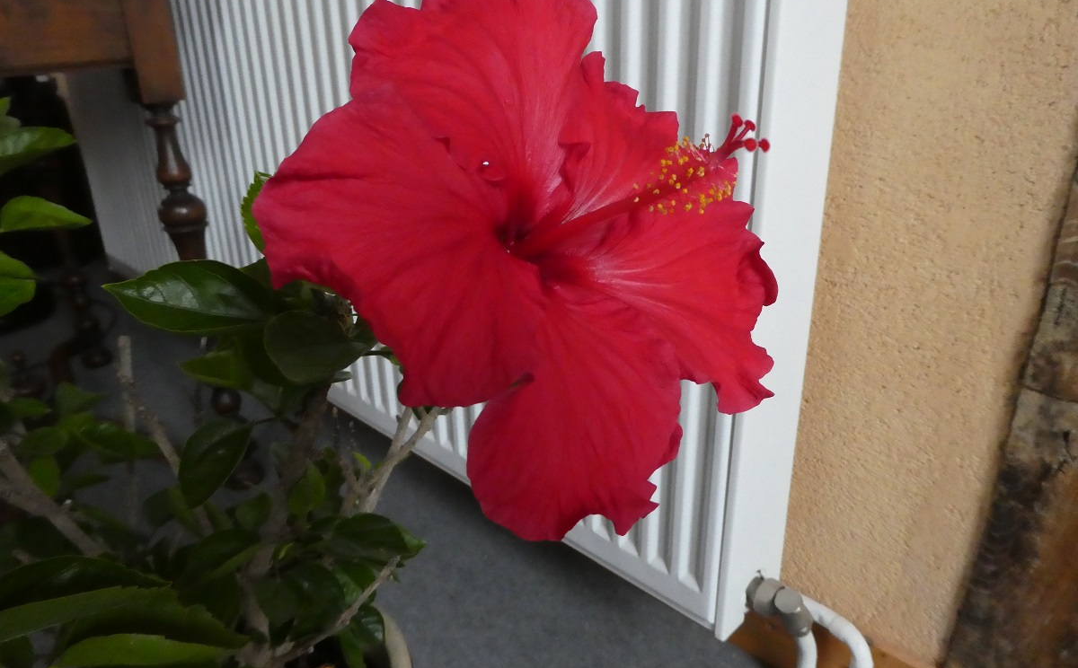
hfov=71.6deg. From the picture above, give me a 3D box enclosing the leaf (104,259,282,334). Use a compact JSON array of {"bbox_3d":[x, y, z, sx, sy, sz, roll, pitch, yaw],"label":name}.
[{"bbox_3d":[-0.130,-0.014,0.280,0.064,0.010,0.036,11,27,-6],"label":"leaf"}]

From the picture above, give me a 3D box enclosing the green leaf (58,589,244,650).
[{"bbox_3d":[-0.161,0.119,0.310,0.074,0.014,0.030,3,36,-12],"label":"green leaf"}]

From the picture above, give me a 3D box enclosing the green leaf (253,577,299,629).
[{"bbox_3d":[-0.135,0.139,0.385,0.025,0.008,0.030,-10,62,-12],"label":"green leaf"}]

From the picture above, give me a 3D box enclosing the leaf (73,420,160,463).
[{"bbox_3d":[-0.271,0.070,0.480,0.050,0.020,0.020,-14,24,-30],"label":"leaf"}]

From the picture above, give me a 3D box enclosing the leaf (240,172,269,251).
[{"bbox_3d":[-0.134,-0.057,0.360,0.027,0.046,0.016,-9,22,-19],"label":"leaf"}]

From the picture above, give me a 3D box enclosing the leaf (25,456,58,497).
[{"bbox_3d":[-0.319,0.091,0.480,0.021,0.025,0.012,-16,25,-35],"label":"leaf"}]

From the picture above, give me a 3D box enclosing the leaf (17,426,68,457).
[{"bbox_3d":[-0.306,0.066,0.460,0.030,0.008,0.021,-13,46,-12],"label":"leaf"}]

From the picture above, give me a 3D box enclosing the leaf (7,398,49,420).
[{"bbox_3d":[-0.315,0.046,0.460,0.027,0.006,0.018,6,41,12],"label":"leaf"}]

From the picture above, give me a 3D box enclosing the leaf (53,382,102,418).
[{"bbox_3d":[-0.289,0.042,0.470,0.029,0.009,0.022,-3,53,12],"label":"leaf"}]

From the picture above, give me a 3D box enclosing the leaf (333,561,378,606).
[{"bbox_3d":[-0.101,0.136,0.410,0.027,0.026,0.018,-7,21,-16],"label":"leaf"}]

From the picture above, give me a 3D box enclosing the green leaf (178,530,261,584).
[{"bbox_3d":[-0.179,0.125,0.420,0.042,0.023,0.020,-12,23,-26],"label":"green leaf"}]

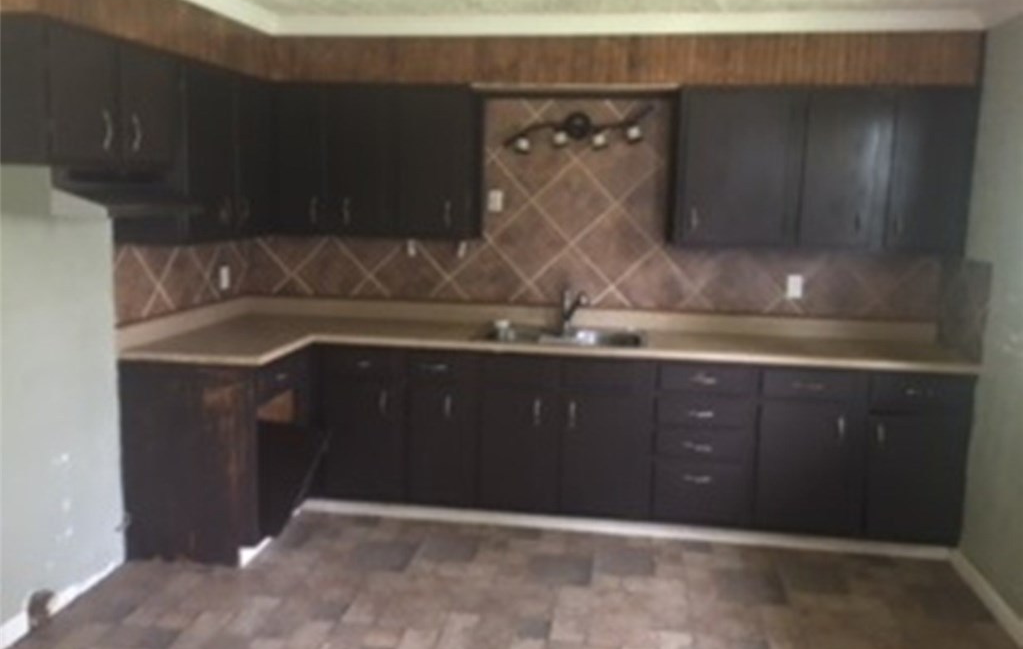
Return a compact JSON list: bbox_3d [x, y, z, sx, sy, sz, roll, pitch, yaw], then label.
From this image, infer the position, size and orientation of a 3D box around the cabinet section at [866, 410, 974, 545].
[{"bbox_3d":[1.870,0.652,4.157,0.430,0.610,0.595,2,8,8],"label":"cabinet section"}]

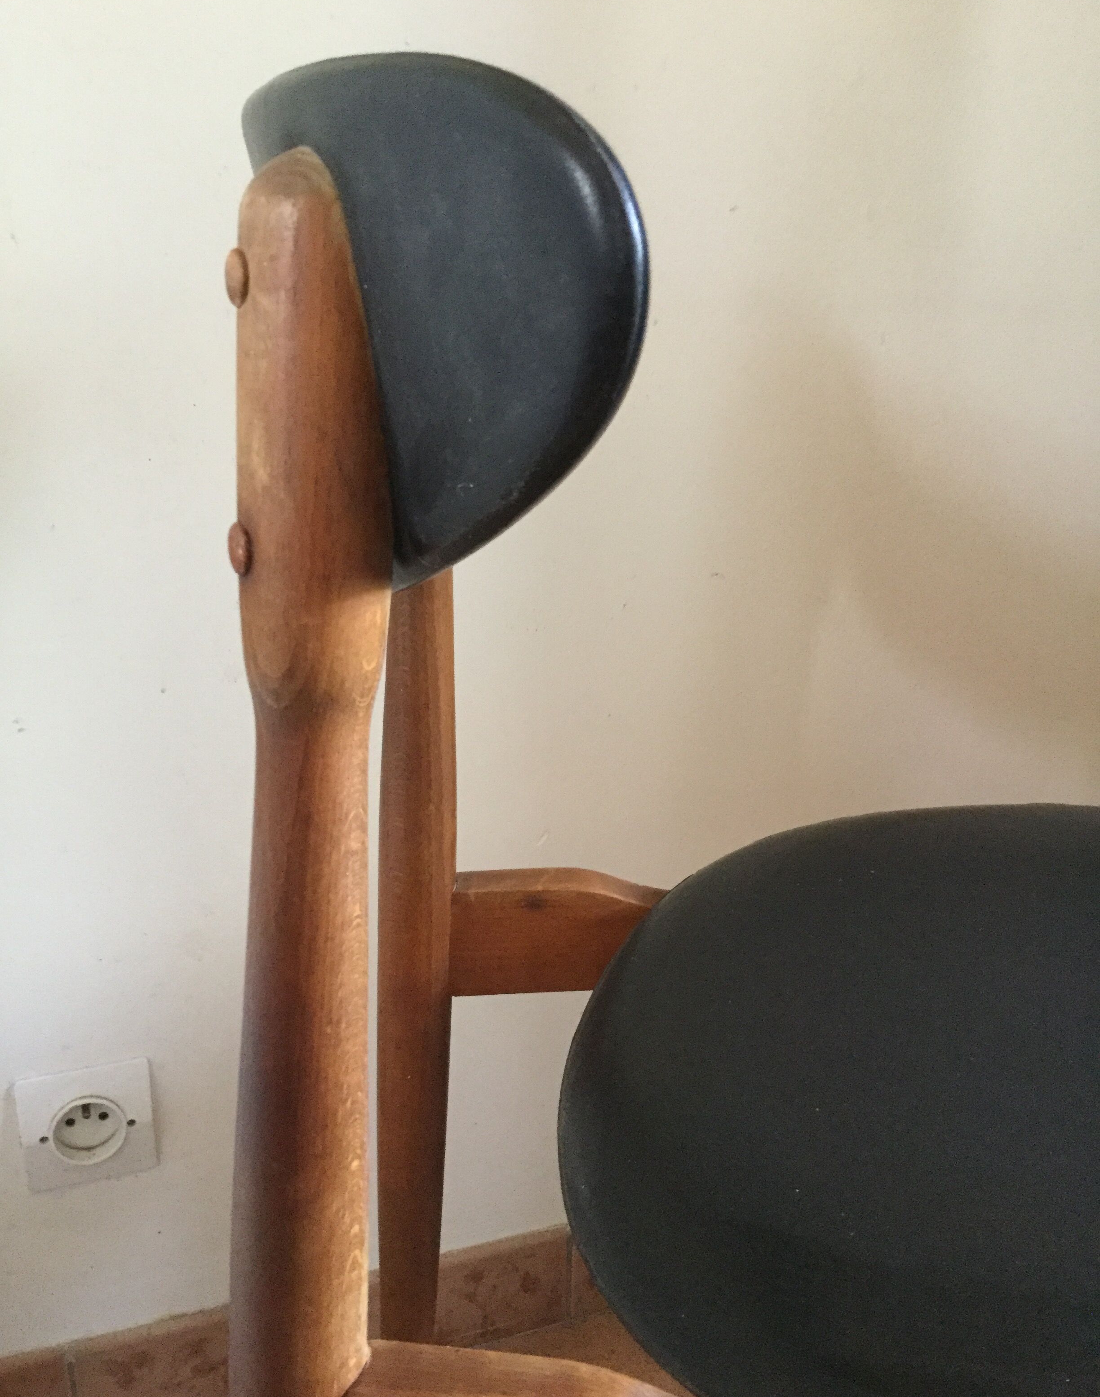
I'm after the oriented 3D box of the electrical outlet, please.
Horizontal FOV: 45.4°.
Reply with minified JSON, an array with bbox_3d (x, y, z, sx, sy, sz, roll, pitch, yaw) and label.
[{"bbox_3d":[-0.280,0.261,0.799,0.076,0.076,0.012,-6,16,-19],"label":"electrical outlet"}]

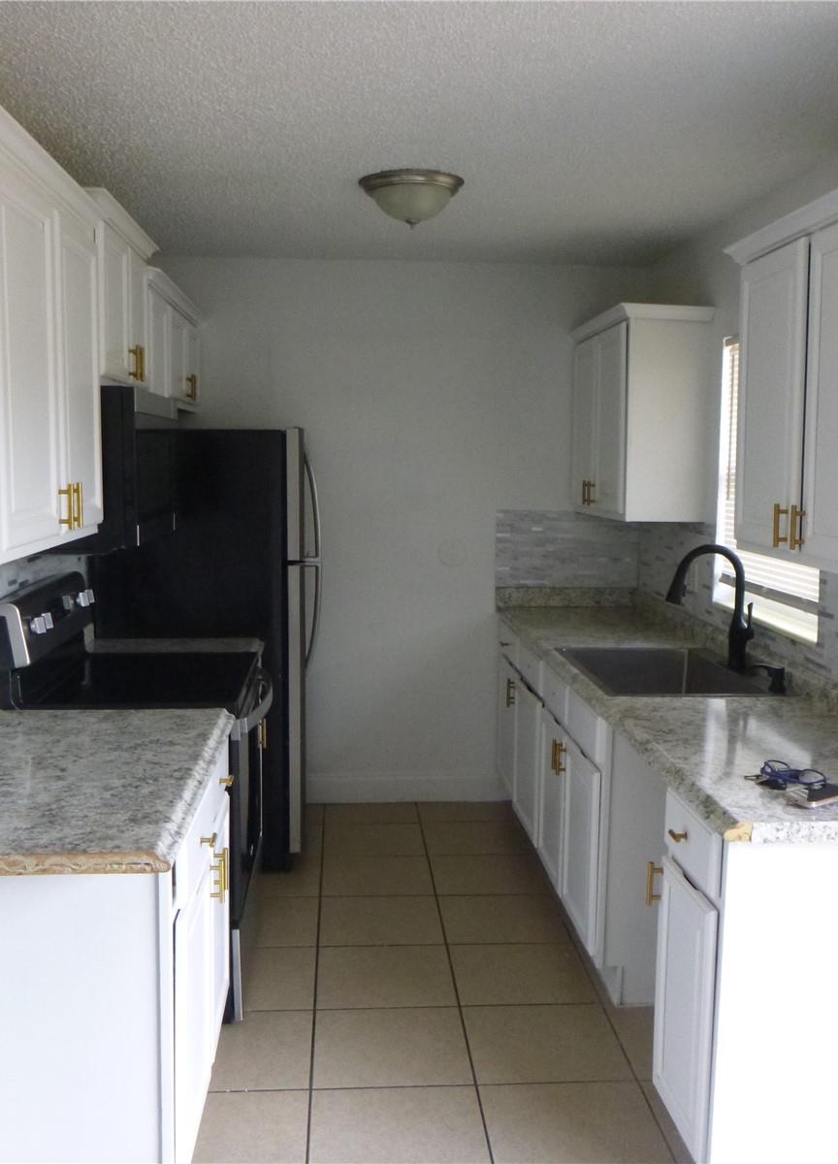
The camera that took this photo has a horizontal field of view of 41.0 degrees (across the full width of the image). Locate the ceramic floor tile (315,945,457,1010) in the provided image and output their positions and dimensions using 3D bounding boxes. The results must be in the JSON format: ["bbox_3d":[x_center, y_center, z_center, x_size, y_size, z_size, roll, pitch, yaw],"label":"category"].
[{"bbox_3d":[-0.103,1.218,3.454,0.411,0.010,0.411,0,6,-4],"label":"ceramic floor tile"}]

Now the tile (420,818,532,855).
[{"bbox_3d":[0.227,1.079,4.708,0.412,0.010,0.412,0,6,-4],"label":"tile"}]

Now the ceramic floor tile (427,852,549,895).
[{"bbox_3d":[0.255,1.124,4.295,0.412,0.010,0.412,0,6,-4],"label":"ceramic floor tile"}]

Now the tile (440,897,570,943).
[{"bbox_3d":[0.284,1.173,3.895,0.411,0.010,0.411,0,6,-4],"label":"tile"}]

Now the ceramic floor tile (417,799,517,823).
[{"bbox_3d":[0.203,1.040,5.061,0.412,0.010,0.290,0,6,-4],"label":"ceramic floor tile"}]

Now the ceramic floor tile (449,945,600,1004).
[{"bbox_3d":[0.312,1.214,3.470,0.412,0.010,0.412,0,6,-4],"label":"ceramic floor tile"}]

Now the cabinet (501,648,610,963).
[{"bbox_3d":[0.767,0.683,4.213,0.612,0.820,1.964,0,6,-4],"label":"cabinet"}]

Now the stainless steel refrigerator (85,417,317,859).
[{"bbox_3d":[-0.814,0.233,4.564,0.799,1.693,0.741,0,6,-4],"label":"stainless steel refrigerator"}]

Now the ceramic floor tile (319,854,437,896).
[{"bbox_3d":[-0.160,1.122,4.267,0.412,0.010,0.412,0,6,-4],"label":"ceramic floor tile"}]

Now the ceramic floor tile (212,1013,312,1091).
[{"bbox_3d":[-0.491,1.262,3.014,0.411,0.010,0.411,0,6,-4],"label":"ceramic floor tile"}]

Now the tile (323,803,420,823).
[{"bbox_3d":[-0.212,1.039,5.028,0.412,0.010,0.282,0,6,-4],"label":"tile"}]

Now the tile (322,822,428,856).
[{"bbox_3d":[-0.187,1.081,4.692,0.411,0.010,0.411,0,6,-4],"label":"tile"}]

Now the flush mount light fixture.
[{"bbox_3d":[-0.023,-1.176,3.471,0.329,0.154,0.329,0,6,-4],"label":"flush mount light fixture"}]

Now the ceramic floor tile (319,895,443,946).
[{"bbox_3d":[-0.131,1.167,3.854,0.412,0.010,0.412,0,6,-4],"label":"ceramic floor tile"}]

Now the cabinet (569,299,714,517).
[{"bbox_3d":[0.877,-0.668,4.583,0.345,0.799,0.949,0,6,-4],"label":"cabinet"}]

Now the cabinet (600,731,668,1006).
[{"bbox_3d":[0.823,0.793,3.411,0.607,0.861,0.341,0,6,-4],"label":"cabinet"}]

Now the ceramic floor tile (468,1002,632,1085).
[{"bbox_3d":[0.339,1.264,3.070,0.411,0.010,0.411,0,6,-4],"label":"ceramic floor tile"}]

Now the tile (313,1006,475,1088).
[{"bbox_3d":[-0.076,1.263,3.042,0.411,0.010,0.411,0,6,-4],"label":"tile"}]

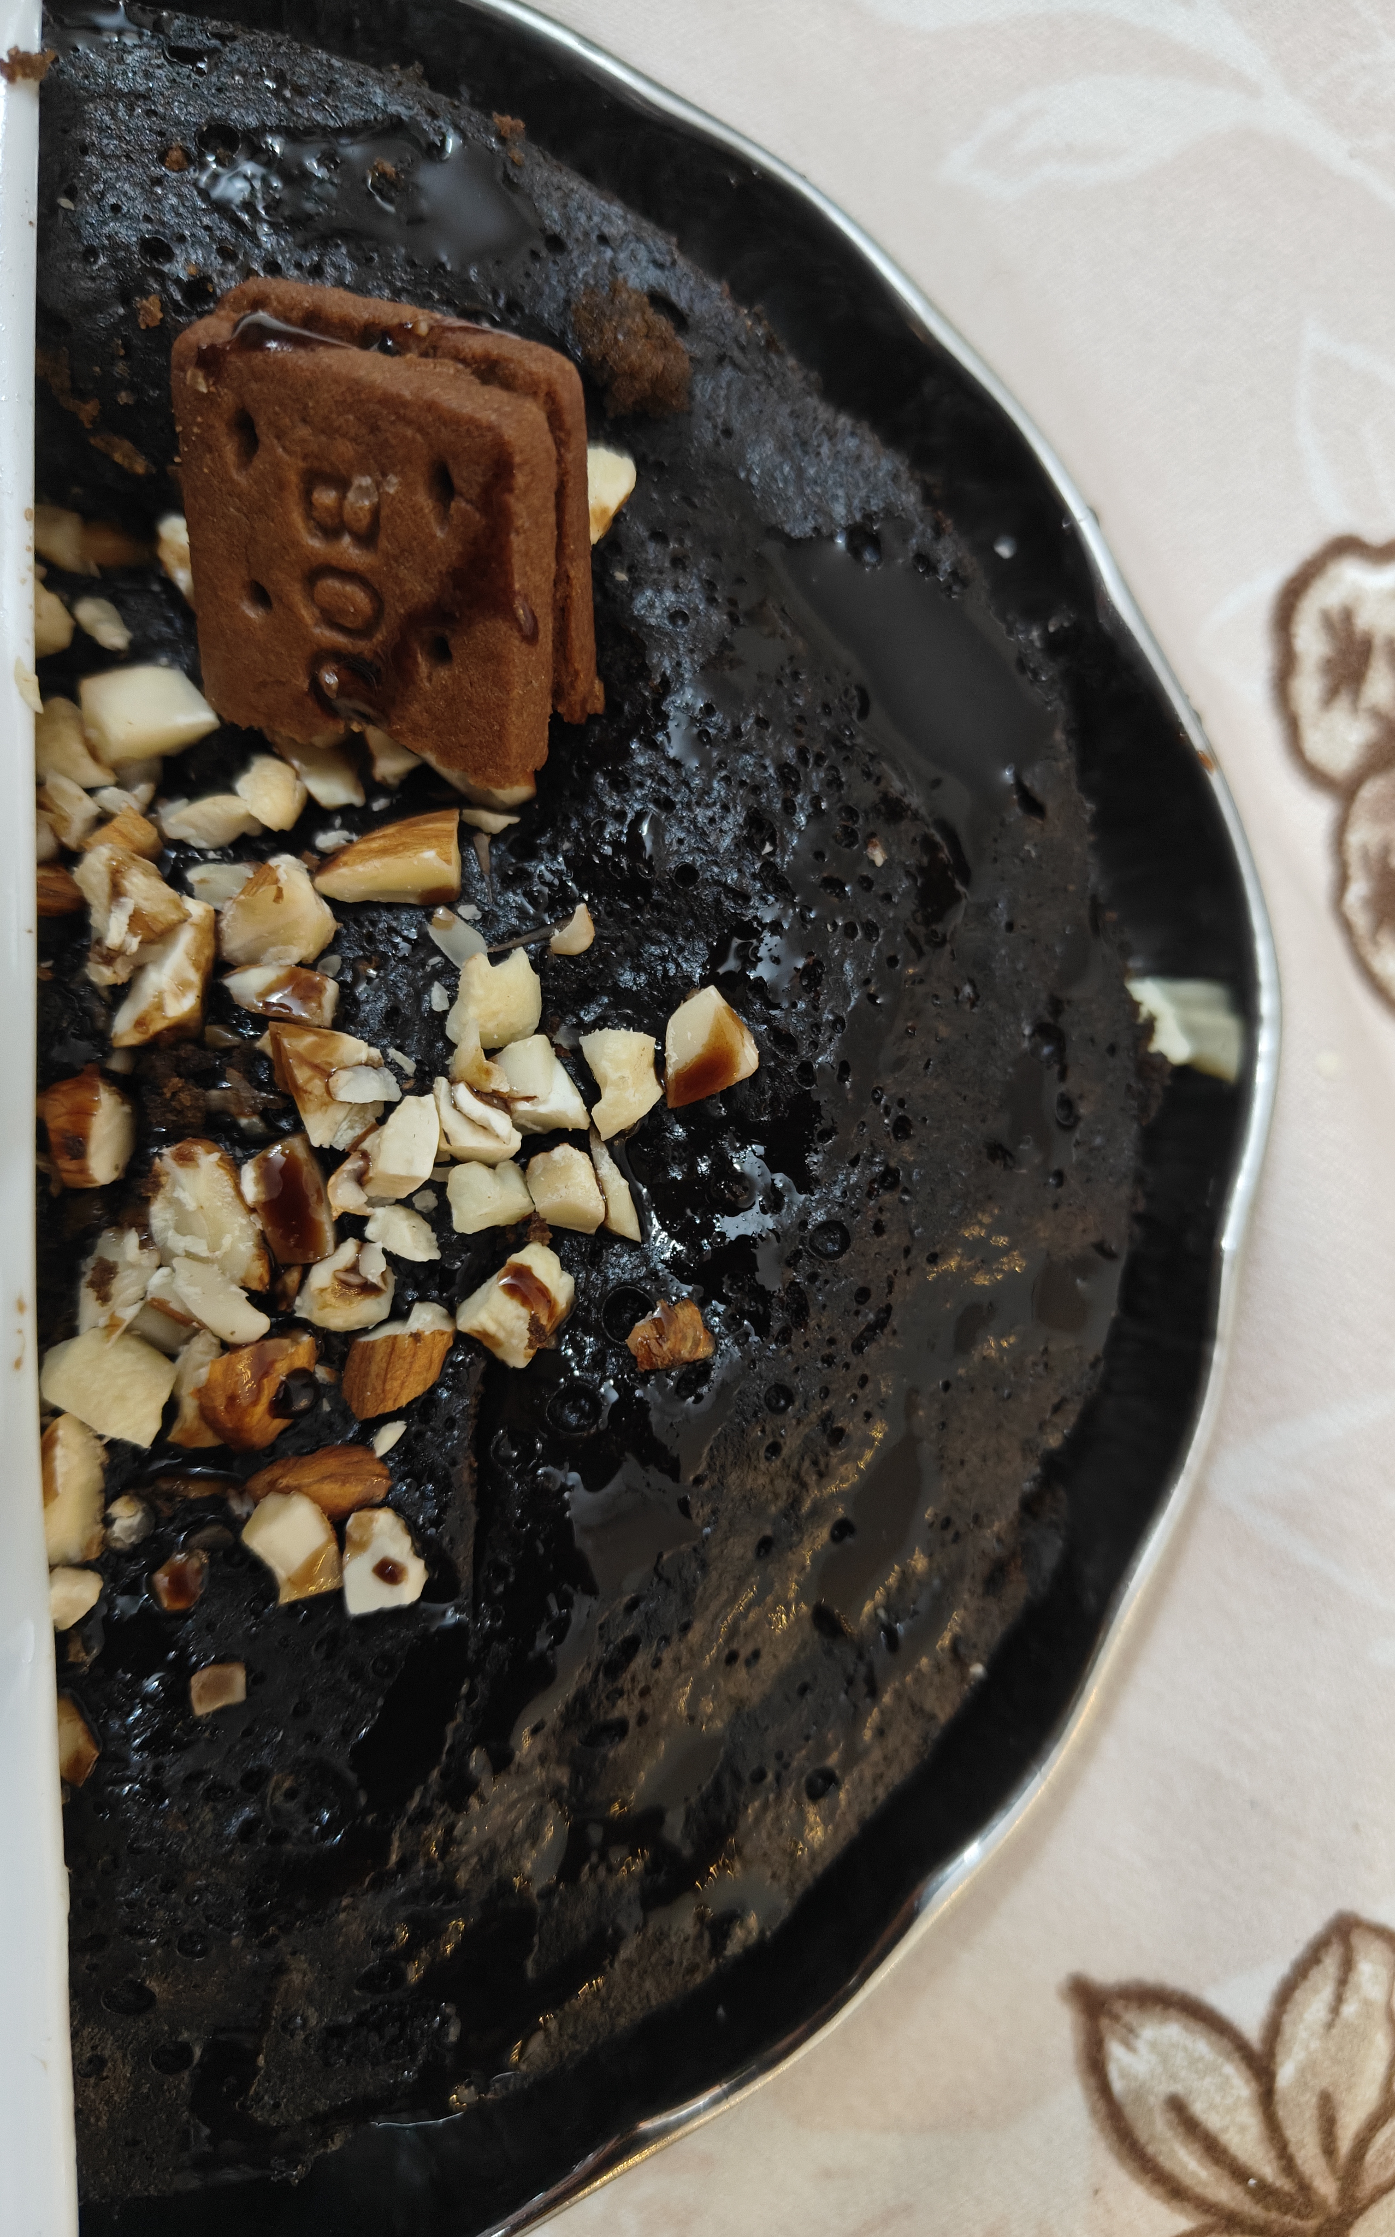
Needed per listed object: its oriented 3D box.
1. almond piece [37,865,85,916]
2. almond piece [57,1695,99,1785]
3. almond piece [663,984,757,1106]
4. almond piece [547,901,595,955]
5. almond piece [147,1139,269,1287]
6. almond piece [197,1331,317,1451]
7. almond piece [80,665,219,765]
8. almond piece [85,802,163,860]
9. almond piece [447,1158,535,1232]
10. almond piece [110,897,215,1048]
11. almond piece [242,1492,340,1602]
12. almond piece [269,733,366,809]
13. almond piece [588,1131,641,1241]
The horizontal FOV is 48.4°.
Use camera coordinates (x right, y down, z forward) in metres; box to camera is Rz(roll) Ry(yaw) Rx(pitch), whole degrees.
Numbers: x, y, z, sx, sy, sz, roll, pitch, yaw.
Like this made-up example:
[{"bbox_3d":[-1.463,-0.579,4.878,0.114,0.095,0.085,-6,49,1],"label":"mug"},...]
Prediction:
[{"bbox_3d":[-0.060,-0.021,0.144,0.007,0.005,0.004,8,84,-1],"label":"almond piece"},{"bbox_3d":[-0.058,0.057,0.142,0.006,0.006,0.008,-25,85,-2],"label":"almond piece"},{"bbox_3d":[0.000,-0.006,0.138,0.009,0.007,0.008,-29,87,-4],"label":"almond piece"},{"bbox_3d":[-0.012,-0.018,0.146,0.003,0.003,0.005,38,84,2],"label":"almond piece"},{"bbox_3d":[-0.043,0.009,0.135,0.008,0.008,0.014,-23,86,-3],"label":"almond piece"},{"bbox_3d":[-0.037,0.024,0.134,0.011,0.009,0.008,-26,87,-4],"label":"almond piece"},{"bbox_3d":[-0.051,-0.037,0.144,0.011,0.007,0.007,-5,84,-2],"label":"almond piece"},{"bbox_3d":[-0.051,-0.024,0.138,0.005,0.006,0.006,45,86,2],"label":"almond piece"},{"bbox_3d":[-0.019,0.007,0.143,0.008,0.006,0.006,-5,84,-2],"label":"almond piece"},{"bbox_3d":[-0.046,-0.012,0.137,0.007,0.008,0.014,19,85,0],"label":"almond piece"},{"bbox_3d":[-0.038,0.040,0.144,0.007,0.006,0.008,-30,85,-3],"label":"almond piece"},{"bbox_3d":[-0.037,-0.035,0.150,0.011,0.006,0.007,45,86,4],"label":"almond piece"},{"bbox_3d":[-0.008,0.007,0.147,0.003,0.005,0.011,-24,85,-2],"label":"almond piece"}]

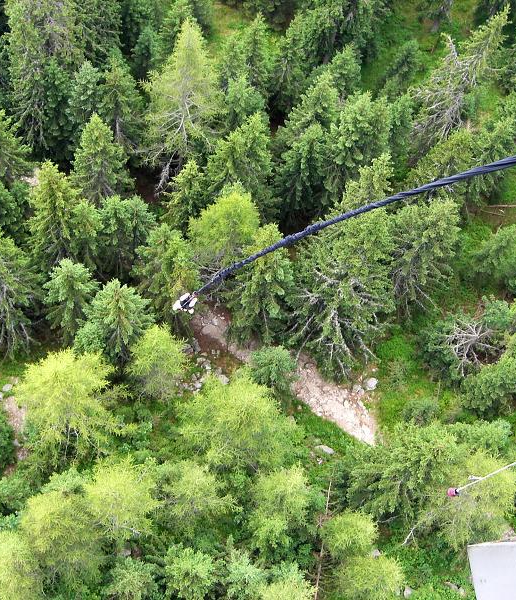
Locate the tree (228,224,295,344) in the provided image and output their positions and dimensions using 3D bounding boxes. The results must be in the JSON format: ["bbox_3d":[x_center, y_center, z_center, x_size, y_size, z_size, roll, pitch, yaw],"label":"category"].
[{"bbox_3d":[0.640,-1.600,67.810,5.440,14.420,5.440,2,59,-3],"label":"tree"}]

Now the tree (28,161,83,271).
[{"bbox_3d":[-13.412,-5.691,58.453,3.570,13.470,3.570,14,61,0],"label":"tree"}]

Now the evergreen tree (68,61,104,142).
[{"bbox_3d":[-15.770,-16.800,78.280,4.120,12.880,4.120,2,59,-3],"label":"evergreen tree"}]

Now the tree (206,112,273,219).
[{"bbox_3d":[-0.870,-8.940,59.610,4.890,10.800,4.890,0,58,-7],"label":"tree"}]

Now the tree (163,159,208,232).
[{"bbox_3d":[-4.880,-7.440,60.410,3.110,7.040,3.110,0,58,-7],"label":"tree"}]

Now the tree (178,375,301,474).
[{"bbox_3d":[-0.740,6.800,50.850,6.720,8.980,6.720,0,58,-7],"label":"tree"}]

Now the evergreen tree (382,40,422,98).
[{"bbox_3d":[12.162,-19.351,73.408,2.620,6.410,2.620,14,61,0],"label":"evergreen tree"}]

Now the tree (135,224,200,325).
[{"bbox_3d":[-7.220,-2.210,68.950,5.420,12.880,5.420,2,59,-3],"label":"tree"}]

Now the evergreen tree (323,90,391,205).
[{"bbox_3d":[9.510,-12.930,76.040,6.210,14.420,6.210,2,59,-3],"label":"evergreen tree"}]

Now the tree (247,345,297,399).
[{"bbox_3d":[1.140,4.160,55.290,3.040,4.680,3.040,0,58,-7],"label":"tree"}]

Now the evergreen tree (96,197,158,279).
[{"bbox_3d":[-8.917,-4.139,59.098,3.730,11.890,3.730,14,61,0],"label":"evergreen tree"}]

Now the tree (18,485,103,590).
[{"bbox_3d":[-10.680,11.830,46.450,4.820,8.990,4.820,0,58,-7],"label":"tree"}]

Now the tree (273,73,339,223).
[{"bbox_3d":[4.690,-12.780,73.430,5.950,17.000,5.950,2,59,-3],"label":"tree"}]

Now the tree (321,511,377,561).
[{"bbox_3d":[5.520,13.120,50.100,3.100,4.880,3.100,0,58,-7],"label":"tree"}]

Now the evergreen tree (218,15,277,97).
[{"bbox_3d":[-0.460,-18.340,66.830,4.220,8.660,4.220,0,58,-7],"label":"evergreen tree"}]

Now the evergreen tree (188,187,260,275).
[{"bbox_3d":[-2.660,-5.660,72.800,5.970,12.880,5.970,2,59,-3],"label":"evergreen tree"}]

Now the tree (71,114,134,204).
[{"bbox_3d":[-11.187,-10.115,62.776,4.390,10.730,4.390,14,61,0],"label":"tree"}]

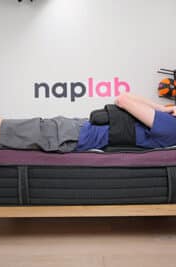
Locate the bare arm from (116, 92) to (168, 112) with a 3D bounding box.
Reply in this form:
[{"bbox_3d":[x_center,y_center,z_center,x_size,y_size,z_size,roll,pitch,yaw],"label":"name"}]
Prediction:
[{"bbox_3d":[0.307,-0.159,1.470,0.300,0.090,0.095,8,-2,-15],"label":"bare arm"}]

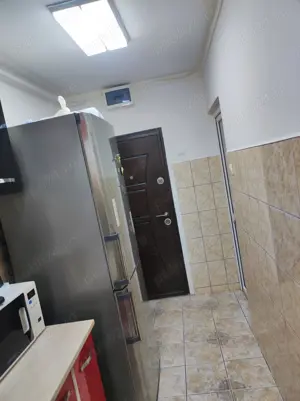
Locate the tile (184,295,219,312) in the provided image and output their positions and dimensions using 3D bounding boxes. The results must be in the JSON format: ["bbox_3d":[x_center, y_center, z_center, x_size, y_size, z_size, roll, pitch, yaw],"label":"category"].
[{"bbox_3d":[0.533,1.166,3.351,0.308,0.012,0.308,-10,6,6],"label":"tile"}]

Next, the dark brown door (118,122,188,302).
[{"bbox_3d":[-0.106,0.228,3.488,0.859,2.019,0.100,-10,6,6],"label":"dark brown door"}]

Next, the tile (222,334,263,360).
[{"bbox_3d":[0.750,1.230,2.411,0.301,0.012,0.305,-10,6,6],"label":"tile"}]

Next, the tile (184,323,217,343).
[{"bbox_3d":[0.478,1.242,2.747,0.308,0.012,0.305,-10,6,6],"label":"tile"}]

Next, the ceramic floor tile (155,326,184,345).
[{"bbox_3d":[0.177,1.293,2.780,0.306,0.012,0.305,-10,6,6],"label":"ceramic floor tile"}]

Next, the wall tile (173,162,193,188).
[{"bbox_3d":[0.393,-0.289,3.353,0.199,0.305,0.012,-10,6,6],"label":"wall tile"}]

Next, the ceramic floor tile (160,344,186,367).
[{"bbox_3d":[0.154,1.331,2.478,0.296,0.012,0.305,-10,6,6],"label":"ceramic floor tile"}]

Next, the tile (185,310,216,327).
[{"bbox_3d":[0.506,1.204,3.048,0.308,0.012,0.305,-10,6,6],"label":"tile"}]

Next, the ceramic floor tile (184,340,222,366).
[{"bbox_3d":[0.451,1.280,2.445,0.308,0.012,0.305,-10,6,6],"label":"ceramic floor tile"}]

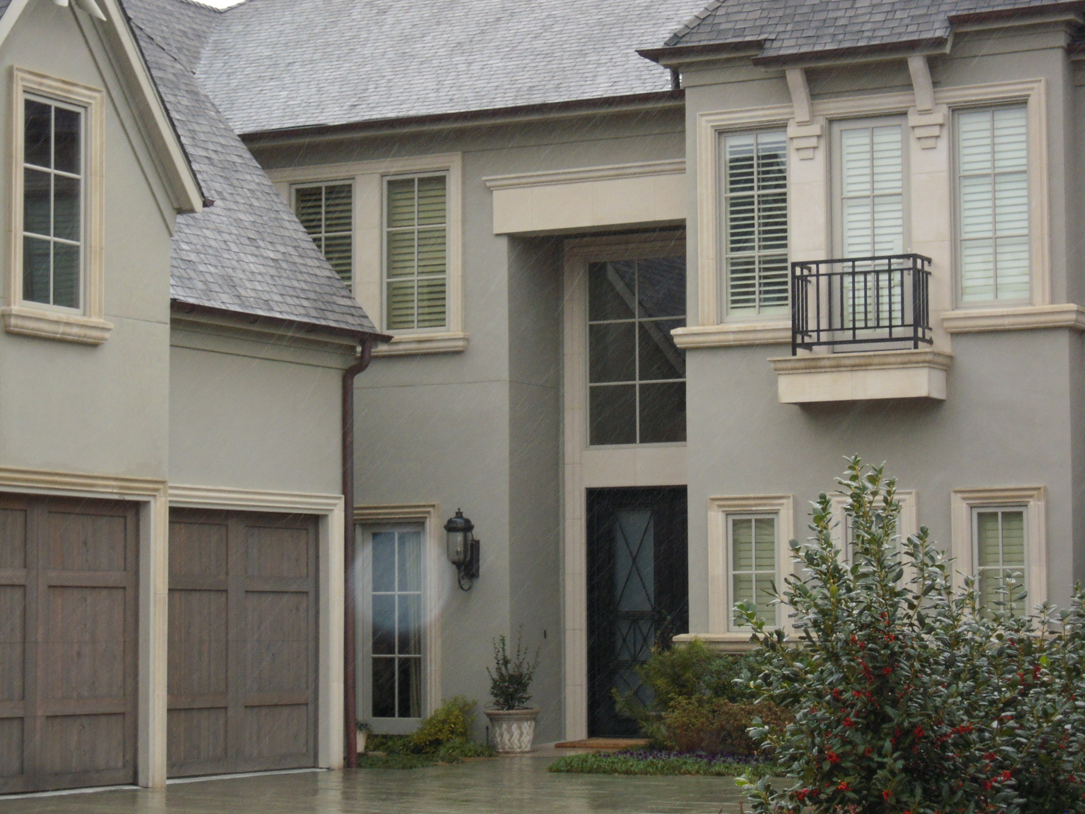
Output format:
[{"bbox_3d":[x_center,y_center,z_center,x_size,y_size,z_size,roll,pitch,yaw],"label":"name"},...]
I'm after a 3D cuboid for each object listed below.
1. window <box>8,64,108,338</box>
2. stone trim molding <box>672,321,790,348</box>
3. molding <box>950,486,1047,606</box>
[{"bbox_3d":[-3.928,-1.607,24.956,0.120,2.134,1.321,-3,-5,29],"label":"window"},{"bbox_3d":[1.895,-0.713,30.087,1.333,0.223,0.125,-3,-5,29],"label":"stone trim molding"},{"bbox_3d":[4.378,1.482,29.511,0.945,1.415,0.121,-3,-5,29],"label":"molding"}]

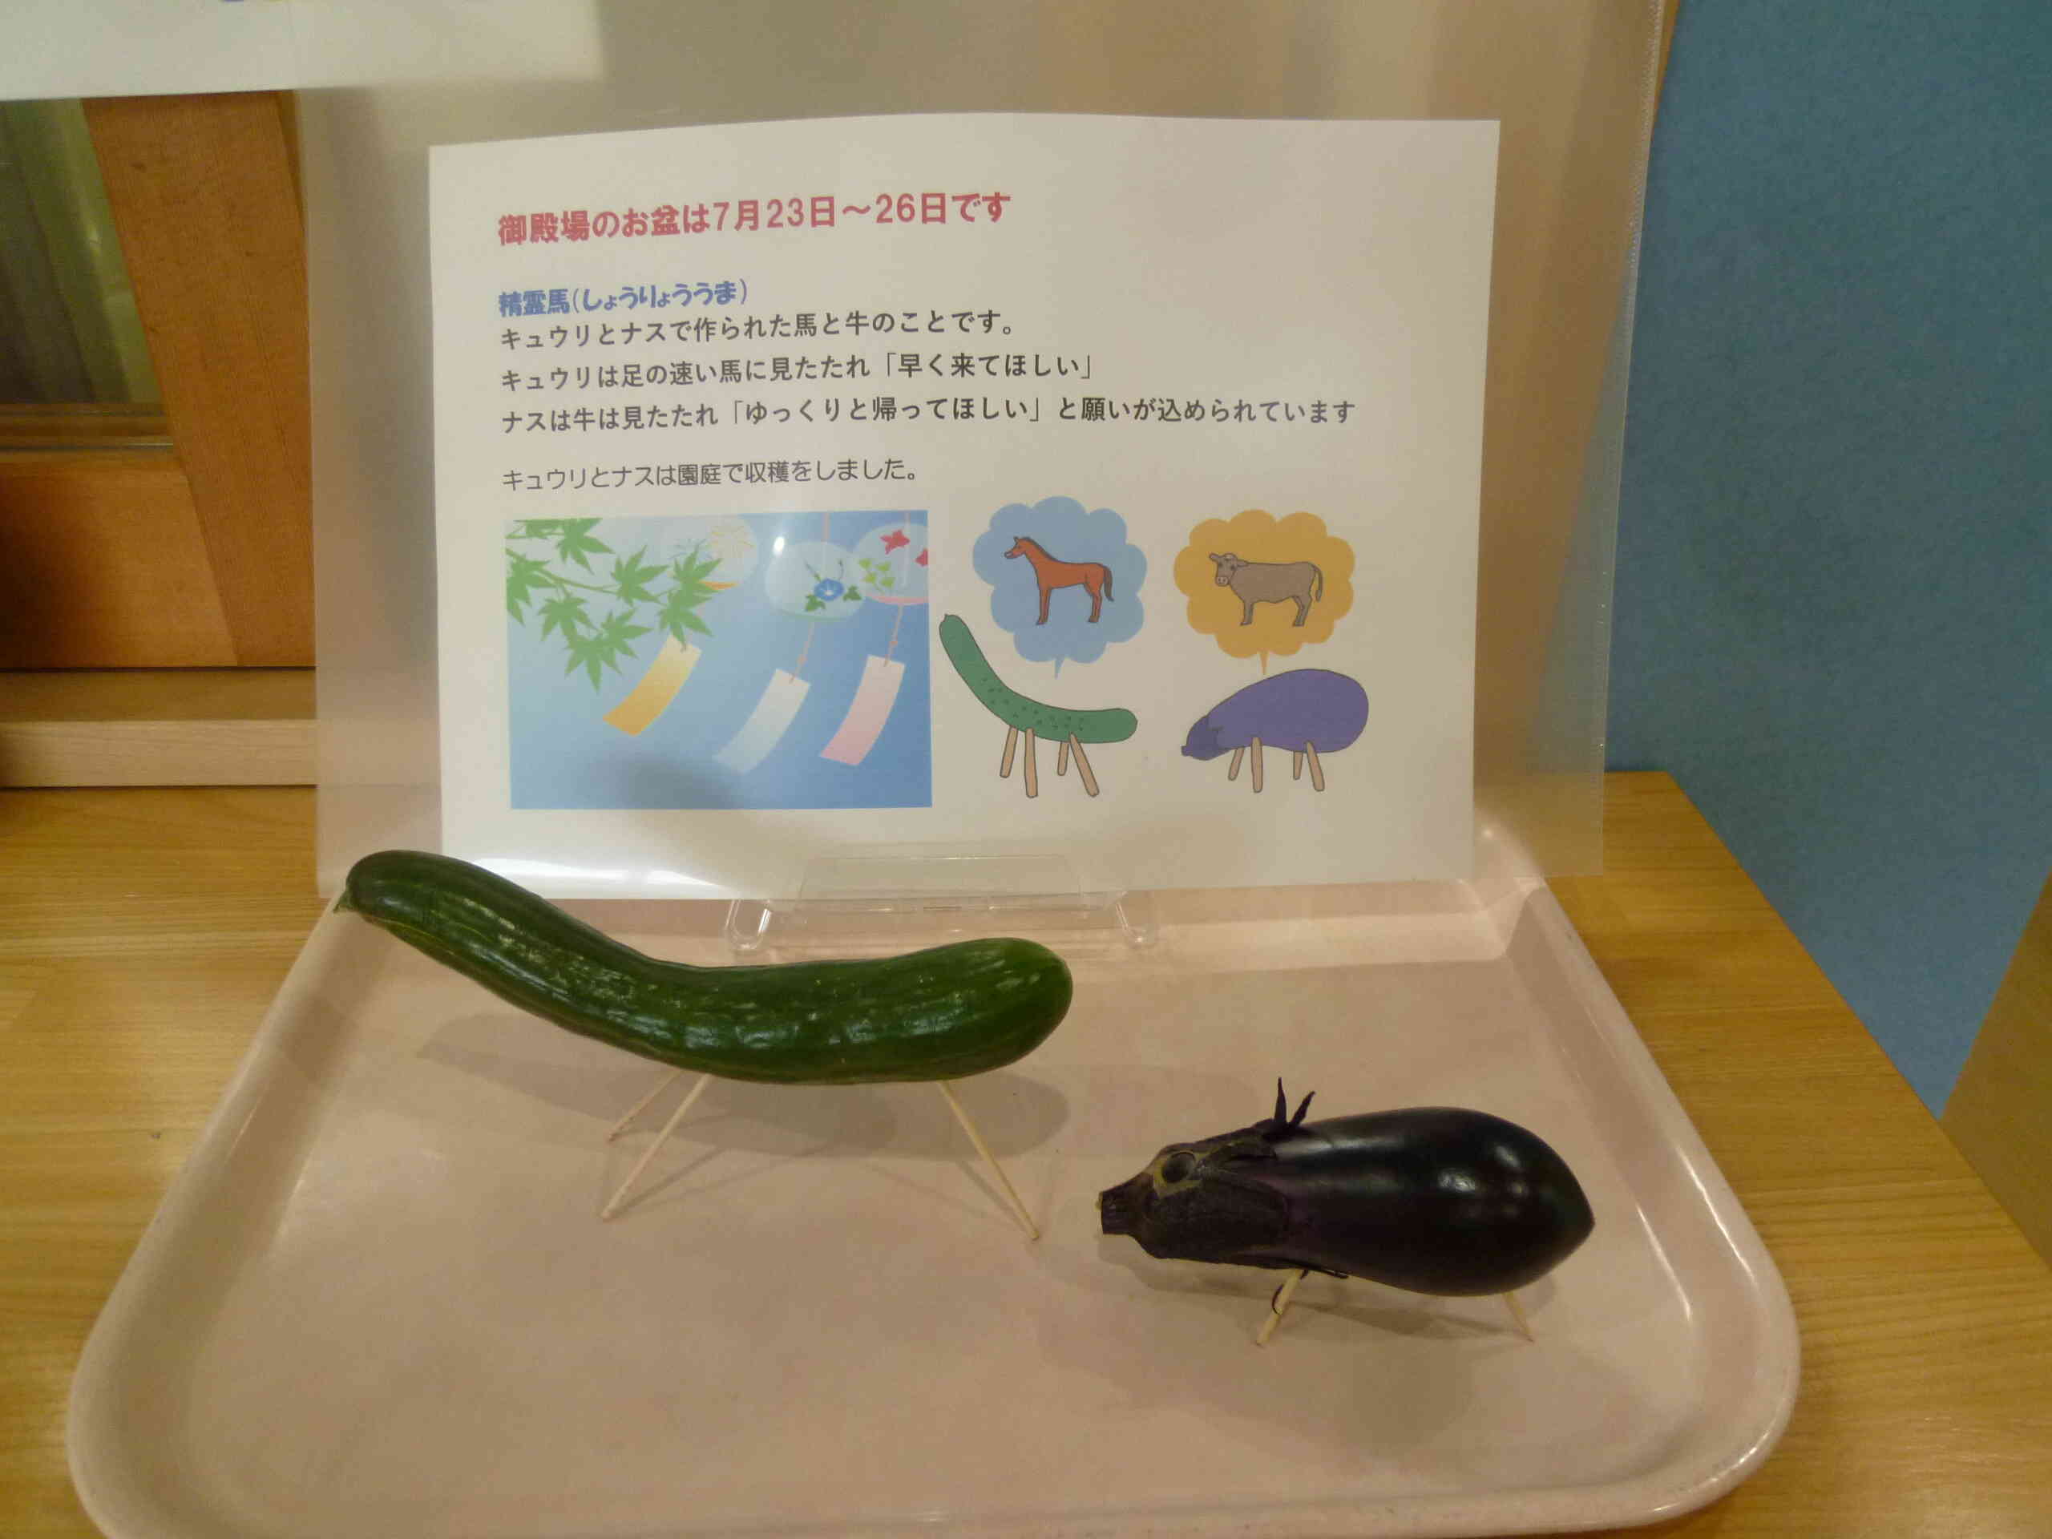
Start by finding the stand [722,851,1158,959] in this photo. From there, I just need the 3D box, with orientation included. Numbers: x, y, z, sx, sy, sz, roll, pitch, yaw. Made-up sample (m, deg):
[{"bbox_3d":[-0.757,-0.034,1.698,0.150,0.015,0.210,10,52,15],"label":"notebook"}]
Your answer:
[{"bbox_3d":[-0.024,0.018,0.432,0.129,0.054,0.062,0,32,-2],"label":"stand"}]

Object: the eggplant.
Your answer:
[{"bbox_3d":[0.071,0.087,0.304,0.110,0.056,0.040,0,32,-1],"label":"eggplant"}]

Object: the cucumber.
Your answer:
[{"bbox_3d":[-0.071,0.045,0.318,0.163,0.057,0.030,2,32,2],"label":"cucumber"}]

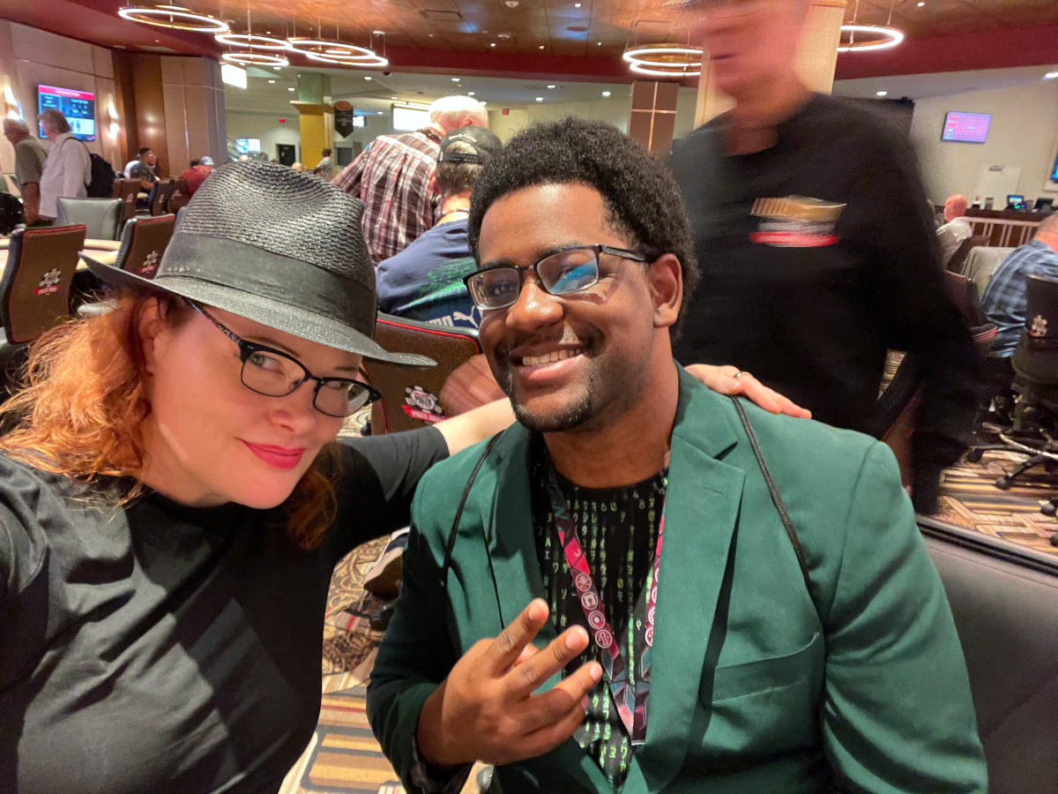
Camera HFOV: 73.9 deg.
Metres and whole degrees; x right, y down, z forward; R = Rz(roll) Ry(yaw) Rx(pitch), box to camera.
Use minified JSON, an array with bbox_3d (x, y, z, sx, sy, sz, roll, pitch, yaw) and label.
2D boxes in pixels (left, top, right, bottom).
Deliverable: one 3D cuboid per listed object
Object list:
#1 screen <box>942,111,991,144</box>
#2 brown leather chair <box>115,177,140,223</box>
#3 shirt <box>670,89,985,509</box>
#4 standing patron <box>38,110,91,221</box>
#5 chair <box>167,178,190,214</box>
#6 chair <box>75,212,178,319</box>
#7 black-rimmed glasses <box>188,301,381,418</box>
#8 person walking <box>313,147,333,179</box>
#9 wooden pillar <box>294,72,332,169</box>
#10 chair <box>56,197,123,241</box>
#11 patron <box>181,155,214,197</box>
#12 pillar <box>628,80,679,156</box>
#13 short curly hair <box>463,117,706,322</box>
[{"bbox_3d":[8.812,-5.424,14.179,1.020,0.580,0.080,1,18,-7],"label":"screen"},{"bbox_3d":[-4.930,-2.132,8.507,0.600,0.980,0.550,9,18,15],"label":"brown leather chair"},{"bbox_3d":[0.571,-0.183,1.423,0.380,0.770,0.540,-9,21,-32],"label":"shirt"},{"bbox_3d":[-4.239,-1.767,6.491,0.350,1.690,0.480,-2,18,-15],"label":"standing patron"},{"bbox_3d":[-4.548,-2.248,8.903,0.600,0.980,0.550,10,19,21],"label":"chair"},{"bbox_3d":[-2.423,-0.571,4.196,0.620,1.000,0.530,3,18,-2],"label":"chair"},{"bbox_3d":[-0.208,-0.037,0.573,0.140,0.045,0.140,34,6,38],"label":"black-rimmed glasses"},{"bbox_3d":[-5.224,-5.483,17.972,0.420,1.660,0.500,-4,19,-20],"label":"person walking"},{"bbox_3d":[-6.107,-7.219,20.058,0.750,3.600,0.750,5,18,5],"label":"wooden pillar"},{"bbox_3d":[-3.100,-0.905,5.046,0.560,0.980,0.620,-6,20,-28],"label":"chair"},{"bbox_3d":[-4.754,-2.763,10.119,0.530,1.320,0.750,5,18,5],"label":"patron"},{"bbox_3d":[1.737,-3.292,10.705,0.670,2.680,0.670,4,17,0],"label":"pillar"},{"bbox_3d":[0.053,-0.174,0.690,0.220,0.205,0.235,-6,-1,32],"label":"short curly hair"}]

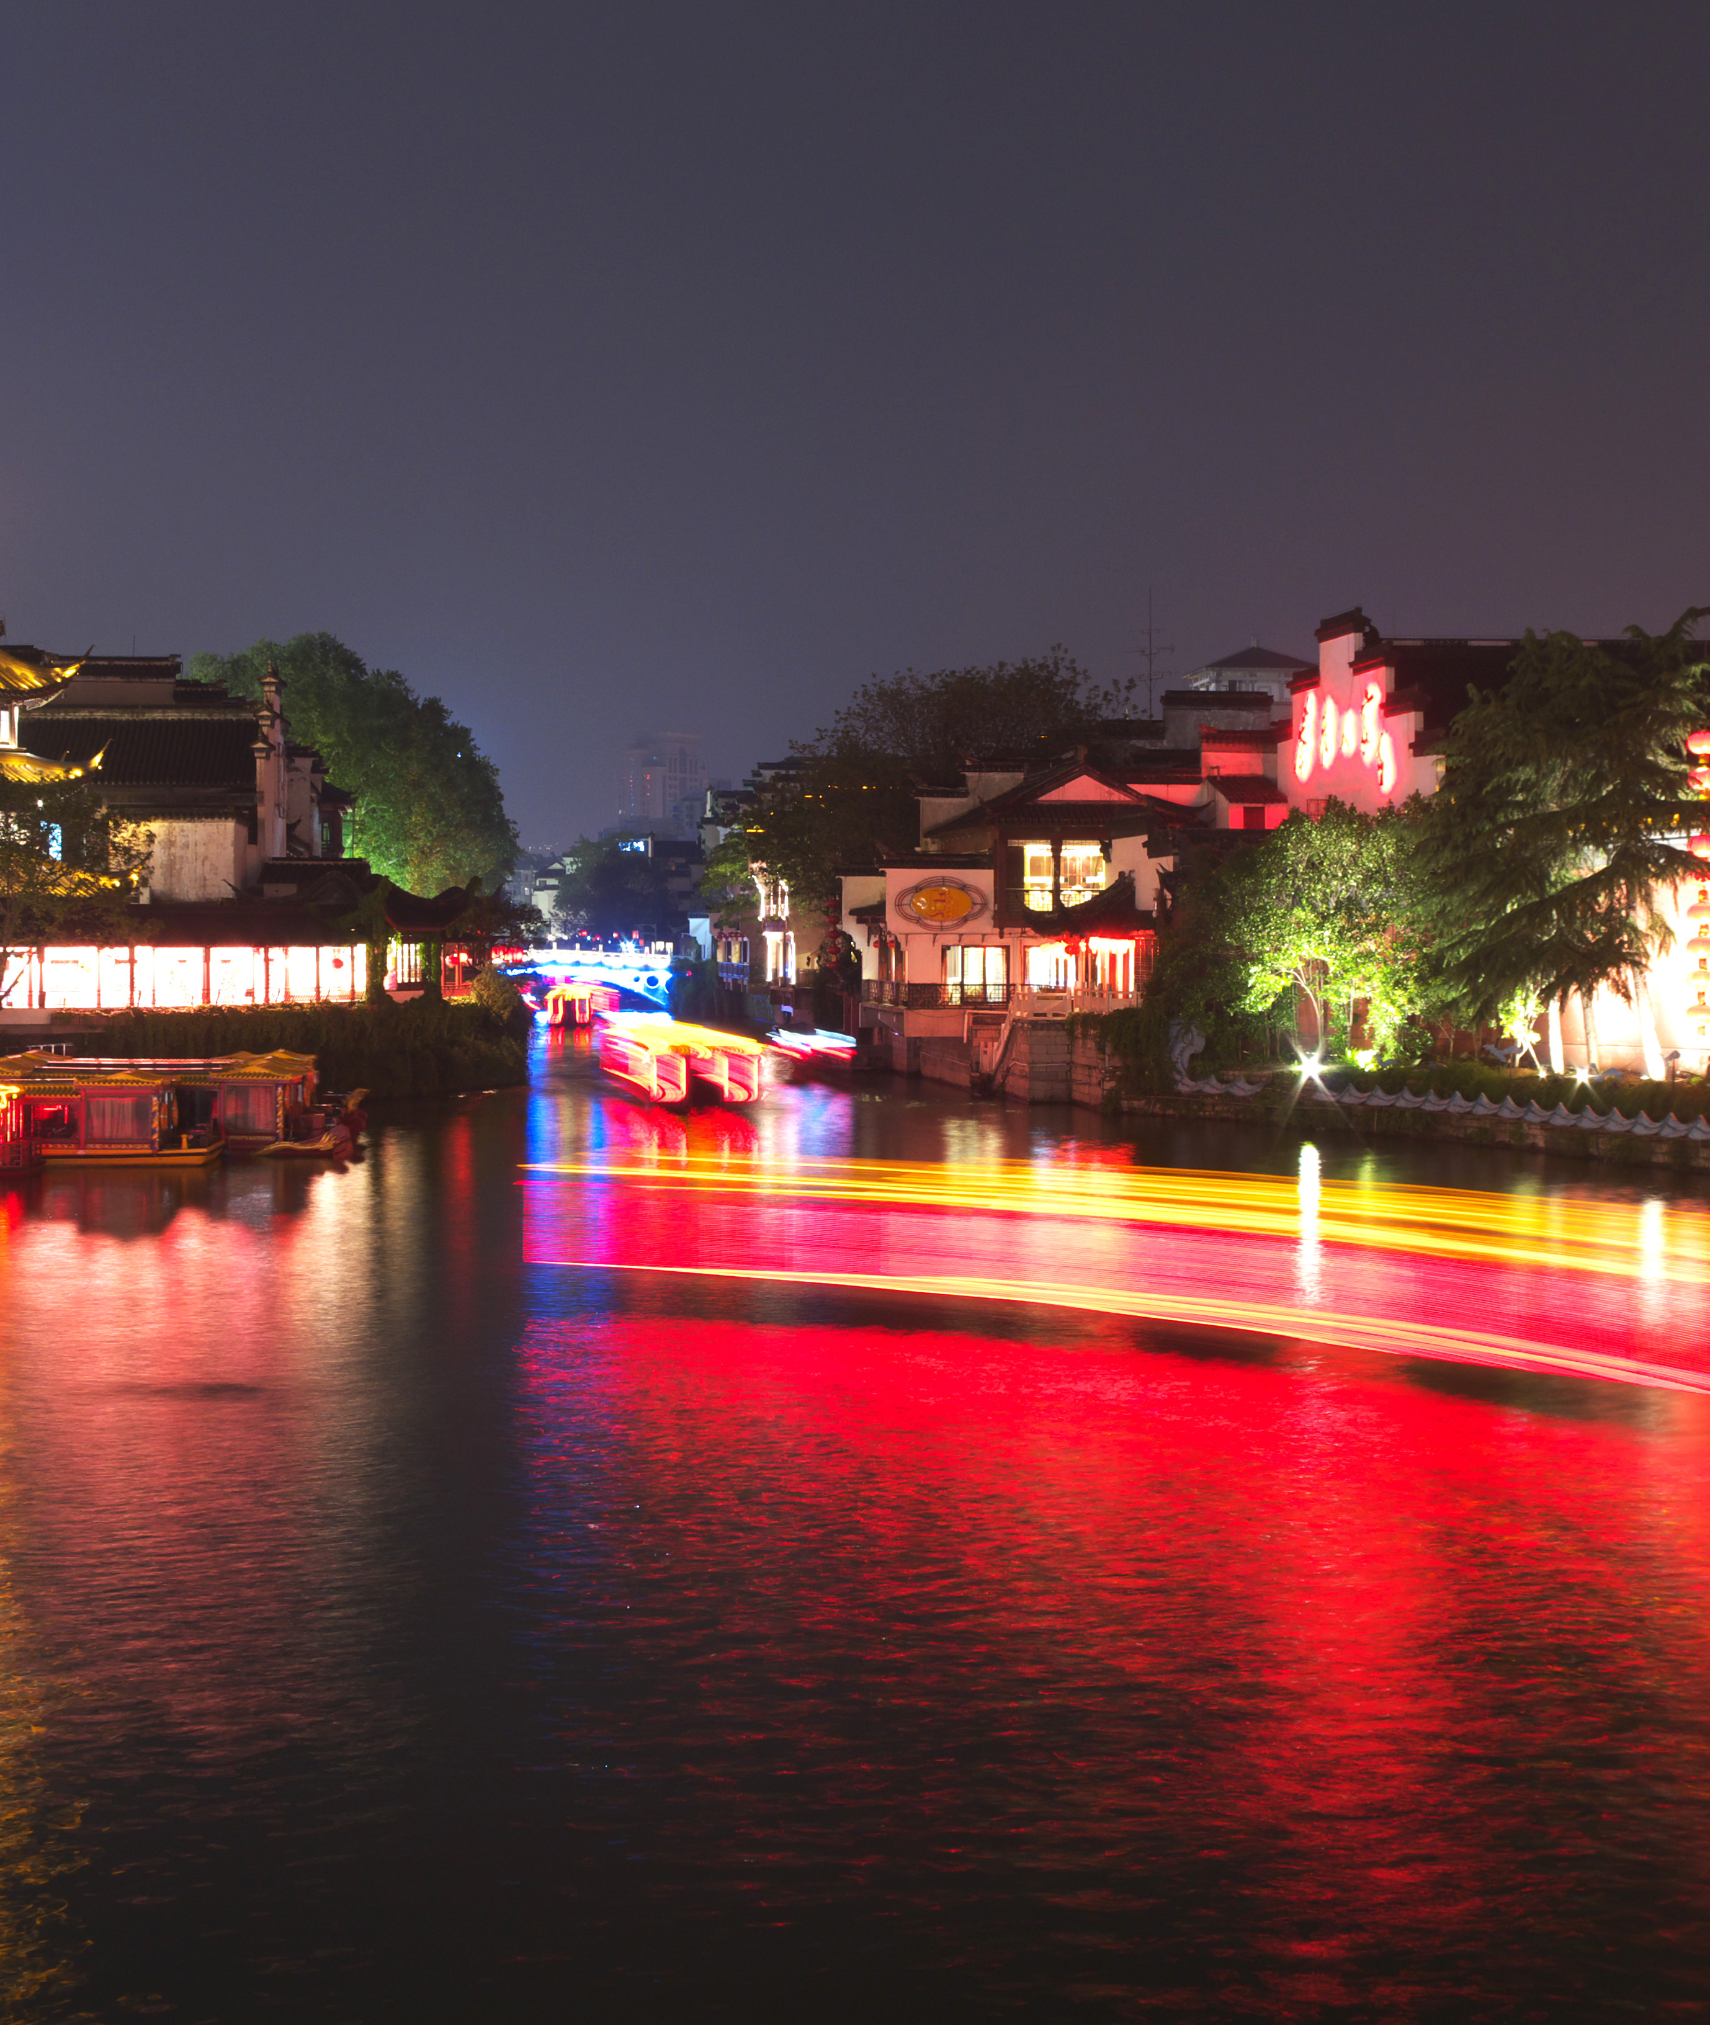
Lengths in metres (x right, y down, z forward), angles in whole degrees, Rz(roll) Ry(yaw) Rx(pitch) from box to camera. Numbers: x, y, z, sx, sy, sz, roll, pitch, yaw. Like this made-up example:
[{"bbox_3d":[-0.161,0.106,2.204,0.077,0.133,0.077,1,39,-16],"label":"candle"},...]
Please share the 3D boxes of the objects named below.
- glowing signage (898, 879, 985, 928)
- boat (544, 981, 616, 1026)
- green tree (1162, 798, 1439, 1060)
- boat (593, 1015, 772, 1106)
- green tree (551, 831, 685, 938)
[{"bbox_3d":[3.890,-4.913,138.000,4.000,2.200,0.250,0,1,2],"label":"glowing signage"},{"bbox_3d":[-22.348,-0.537,245.000,3.700,3.000,12.000,0,1,4],"label":"boat"},{"bbox_3d":[15.624,-2.888,107.000,9.700,9.200,8.800,0,1,0],"label":"green tree"},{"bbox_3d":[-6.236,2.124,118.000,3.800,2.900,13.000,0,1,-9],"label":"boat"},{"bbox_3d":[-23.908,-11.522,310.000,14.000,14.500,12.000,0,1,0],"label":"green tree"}]

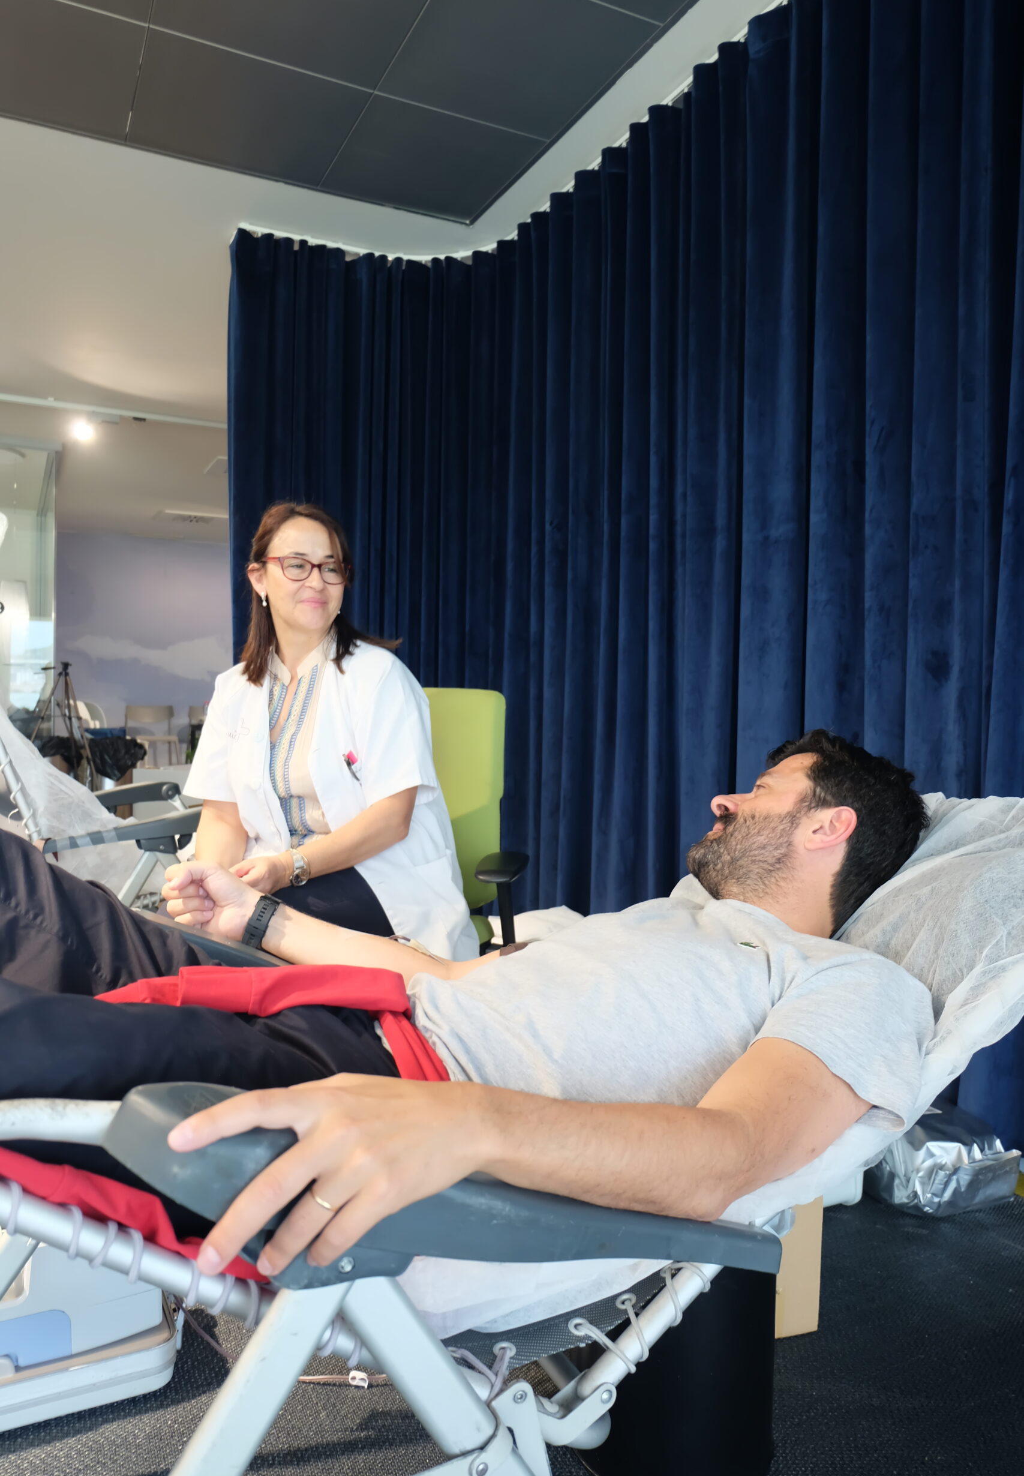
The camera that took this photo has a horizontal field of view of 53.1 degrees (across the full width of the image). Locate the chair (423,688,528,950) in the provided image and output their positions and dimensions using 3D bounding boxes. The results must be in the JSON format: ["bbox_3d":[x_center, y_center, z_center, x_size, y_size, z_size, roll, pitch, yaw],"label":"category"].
[{"bbox_3d":[-0.270,0.360,2.040,0.630,0.930,0.640,2,2,18],"label":"chair"}]

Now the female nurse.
[{"bbox_3d":[-0.325,0.195,1.820,0.550,1.275,0.760,2,2,18],"label":"female nurse"}]

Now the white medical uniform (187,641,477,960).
[{"bbox_3d":[-0.325,0.130,1.880,0.540,0.640,0.460,2,2,17],"label":"white medical uniform"}]

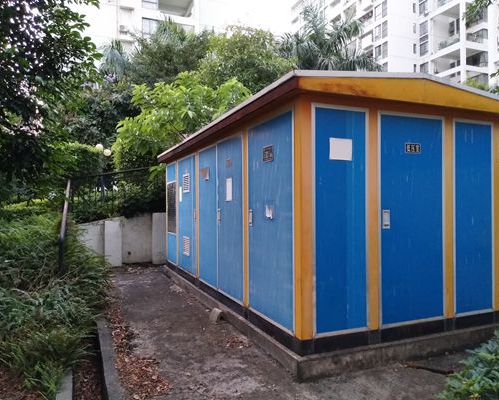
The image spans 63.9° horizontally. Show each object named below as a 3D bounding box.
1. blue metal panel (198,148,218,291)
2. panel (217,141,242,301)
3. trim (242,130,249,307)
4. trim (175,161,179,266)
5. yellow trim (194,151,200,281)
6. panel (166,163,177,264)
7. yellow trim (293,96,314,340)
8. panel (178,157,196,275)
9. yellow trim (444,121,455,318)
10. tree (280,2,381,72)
[{"bbox_3d":[-0.620,0.239,6.103,0.050,2.060,0.917,0,-1,-23],"label":"blue metal panel"},{"bbox_3d":[-0.251,0.219,5.226,0.050,2.060,0.986,0,-1,-23],"label":"panel"},{"bbox_3d":[-0.024,0.202,4.700,0.060,2.090,0.162,0,-1,-23],"label":"trim"},{"bbox_3d":[-1.441,0.279,8.066,0.060,2.090,0.183,0,-1,-23],"label":"trim"},{"bbox_3d":[-0.843,0.246,6.645,0.060,2.090,0.213,0,-1,-23],"label":"yellow trim"},{"bbox_3d":[-1.647,0.299,8.543,0.050,2.070,0.857,0,-1,-23],"label":"panel"},{"bbox_3d":[0.497,0.167,3.592,0.142,2.110,0.120,0,-1,-23],"label":"yellow trim"},{"bbox_3d":[-1.151,0.273,7.365,0.050,2.070,1.334,0,-1,-23],"label":"panel"},{"bbox_3d":[2.094,0.185,4.232,0.152,2.090,0.060,0,-1,-23],"label":"yellow trim"},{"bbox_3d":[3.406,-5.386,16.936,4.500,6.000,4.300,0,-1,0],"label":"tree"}]

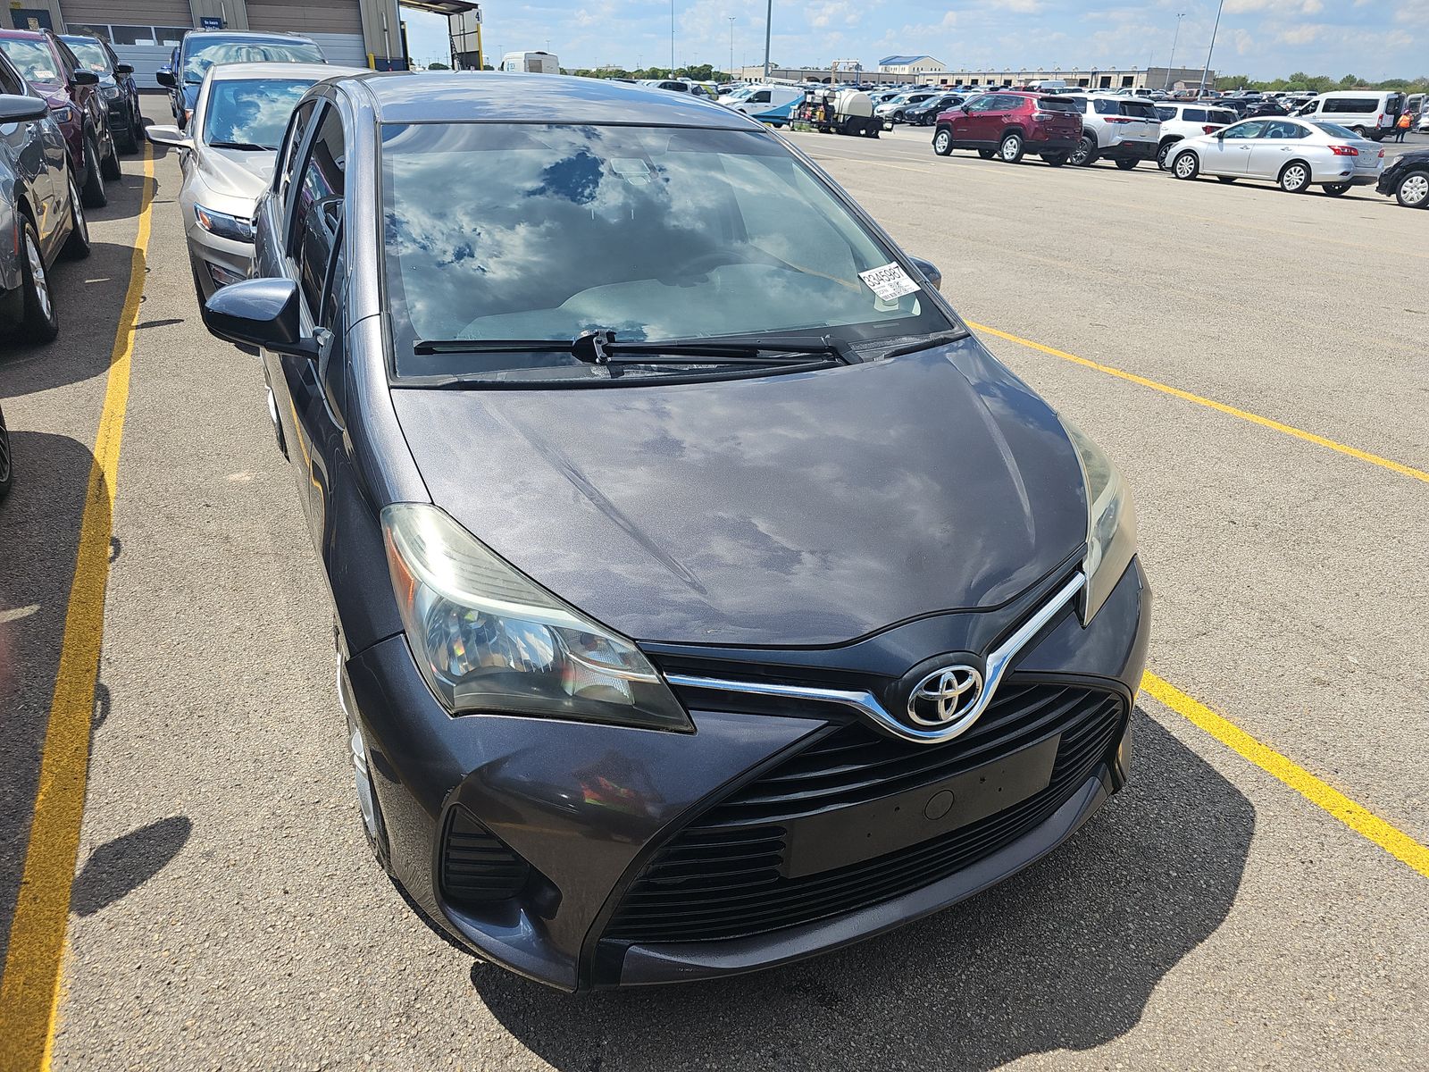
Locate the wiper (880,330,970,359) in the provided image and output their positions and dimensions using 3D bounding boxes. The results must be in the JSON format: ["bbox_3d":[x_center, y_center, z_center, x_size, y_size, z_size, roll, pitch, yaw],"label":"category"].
[{"bbox_3d":[0.487,-0.433,2.164,0.350,0.040,0.050,-21,33,-39],"label":"wiper"}]

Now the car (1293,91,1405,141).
[{"bbox_3d":[36.300,-24.300,54.900,2.060,2.500,5.850,-13,29,-27],"label":"car"}]

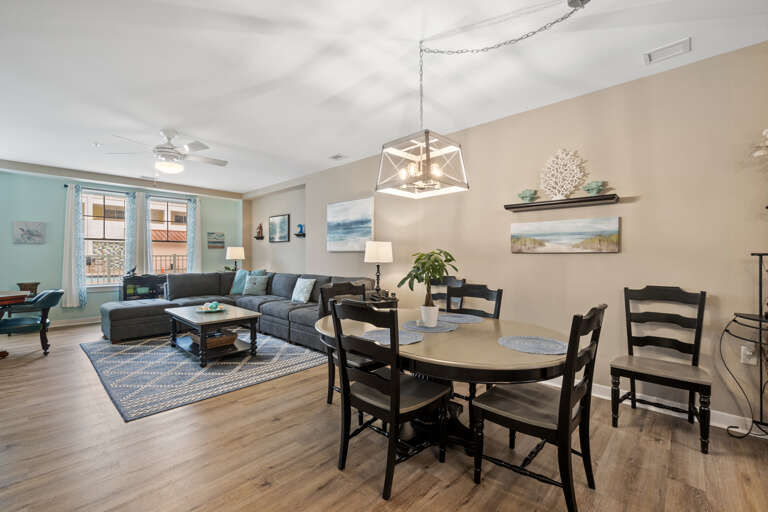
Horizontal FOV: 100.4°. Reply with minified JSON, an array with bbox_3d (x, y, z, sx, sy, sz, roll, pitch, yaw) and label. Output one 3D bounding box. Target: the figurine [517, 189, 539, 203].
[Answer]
[{"bbox_3d":[1.458,-0.607,3.233,0.160,0.132,0.130,1,1,44],"label":"figurine"}]

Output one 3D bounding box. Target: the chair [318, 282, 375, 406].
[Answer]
[{"bbox_3d":[-0.187,0.751,2.685,0.552,1.017,0.516,0,0,42],"label":"chair"}]

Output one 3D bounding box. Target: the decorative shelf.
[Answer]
[{"bbox_3d":[1.655,-0.491,3.074,0.955,0.068,0.110,1,1,44],"label":"decorative shelf"}]

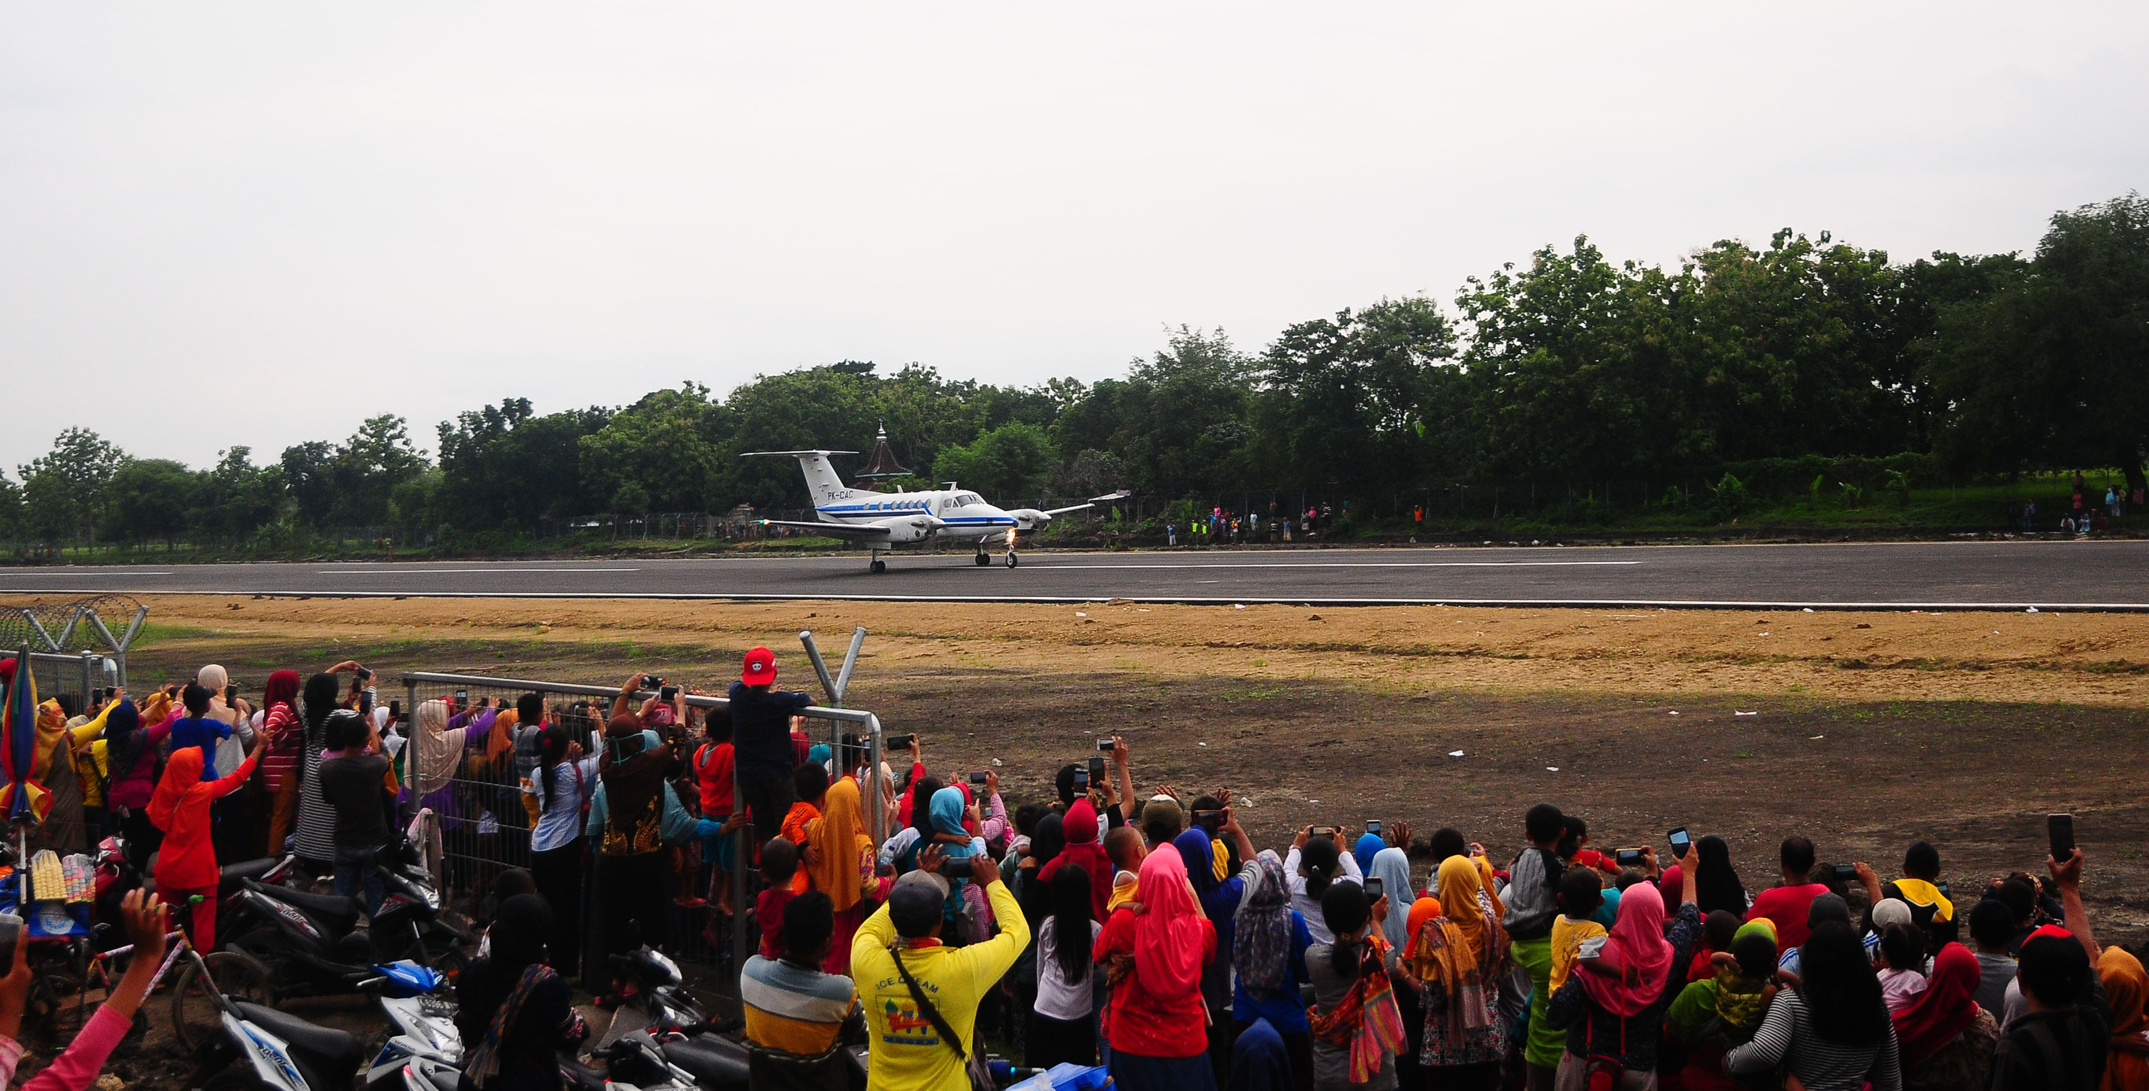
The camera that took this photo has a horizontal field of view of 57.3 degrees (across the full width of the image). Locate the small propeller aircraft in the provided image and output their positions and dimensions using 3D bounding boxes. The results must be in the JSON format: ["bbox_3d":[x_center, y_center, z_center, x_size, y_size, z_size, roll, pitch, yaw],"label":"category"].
[{"bbox_3d":[-6.650,-1.410,76.000,13.300,4.550,16.600,0,3,44],"label":"small propeller aircraft"}]

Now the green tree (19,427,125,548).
[{"bbox_3d":[-124.821,-6.900,245.000,13.000,15.600,12.500,-2,2,0],"label":"green tree"}]

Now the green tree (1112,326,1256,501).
[{"bbox_3d":[8.384,-9.217,150.000,11.200,15.200,10.800,-2,2,0],"label":"green tree"}]

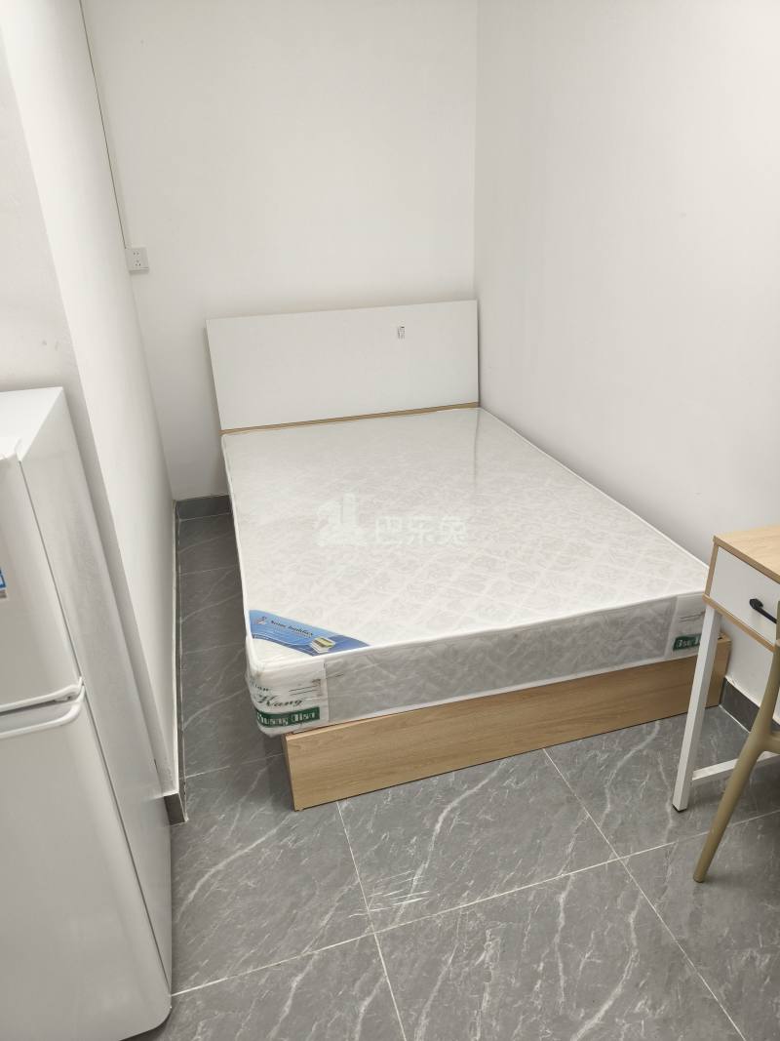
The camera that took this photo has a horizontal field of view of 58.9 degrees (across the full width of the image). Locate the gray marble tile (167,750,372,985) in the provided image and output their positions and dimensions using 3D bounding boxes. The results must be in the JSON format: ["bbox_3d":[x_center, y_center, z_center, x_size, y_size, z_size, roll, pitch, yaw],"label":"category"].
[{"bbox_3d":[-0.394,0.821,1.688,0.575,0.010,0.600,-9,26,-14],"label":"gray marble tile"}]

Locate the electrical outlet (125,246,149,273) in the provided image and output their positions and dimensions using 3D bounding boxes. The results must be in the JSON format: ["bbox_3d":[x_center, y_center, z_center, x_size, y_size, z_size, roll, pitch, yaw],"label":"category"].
[{"bbox_3d":[-1.089,-1.129,2.982,0.086,0.088,0.030,-9,26,-14],"label":"electrical outlet"}]

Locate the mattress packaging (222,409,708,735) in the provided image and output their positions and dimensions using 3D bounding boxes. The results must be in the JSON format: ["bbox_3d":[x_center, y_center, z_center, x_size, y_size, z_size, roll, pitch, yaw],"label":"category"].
[{"bbox_3d":[0.085,-0.017,2.626,1.320,0.210,1.900,-8,26,-12],"label":"mattress packaging"}]

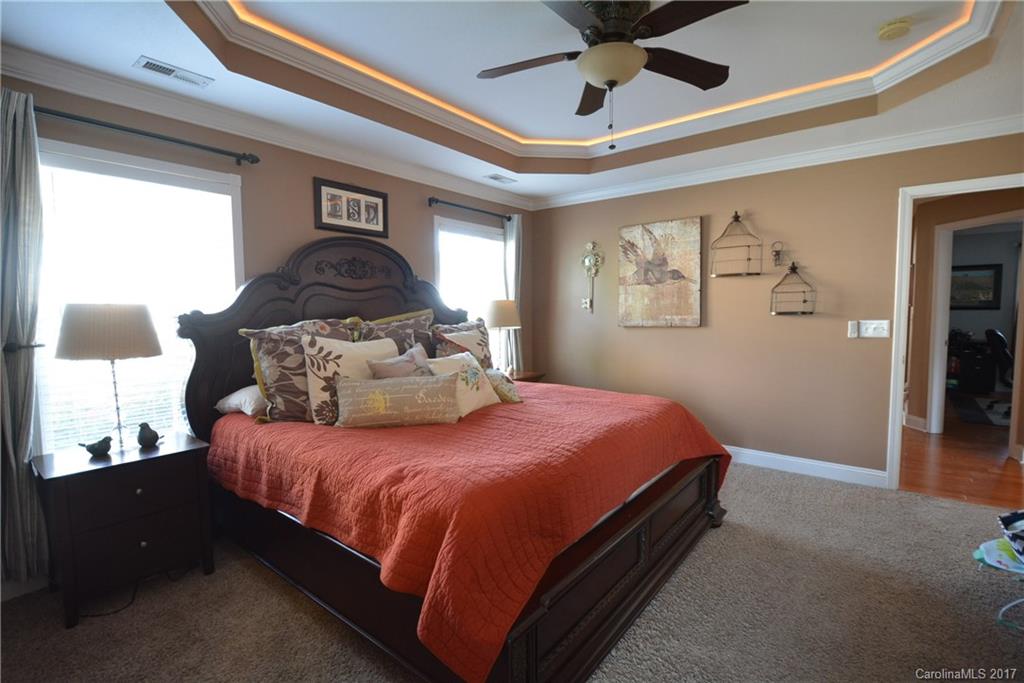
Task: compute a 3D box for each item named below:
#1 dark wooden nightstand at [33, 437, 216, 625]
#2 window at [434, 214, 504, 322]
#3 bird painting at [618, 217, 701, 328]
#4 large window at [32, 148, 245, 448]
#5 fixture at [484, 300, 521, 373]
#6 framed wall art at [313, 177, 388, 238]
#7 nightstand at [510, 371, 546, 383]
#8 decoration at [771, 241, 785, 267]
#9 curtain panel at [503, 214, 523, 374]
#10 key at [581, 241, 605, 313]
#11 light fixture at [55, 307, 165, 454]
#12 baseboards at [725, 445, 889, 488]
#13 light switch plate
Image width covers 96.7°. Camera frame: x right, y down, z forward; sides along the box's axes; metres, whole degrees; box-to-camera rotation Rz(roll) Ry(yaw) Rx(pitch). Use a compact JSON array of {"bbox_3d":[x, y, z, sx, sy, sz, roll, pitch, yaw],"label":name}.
[{"bbox_3d":[-1.793,0.827,2.139,0.410,0.625,0.560,3,6,39],"label":"dark wooden nightstand"},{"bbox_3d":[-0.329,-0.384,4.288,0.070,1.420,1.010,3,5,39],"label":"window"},{"bbox_3d":[1.307,-0.589,4.065,0.750,0.915,0.040,3,6,39],"label":"bird painting"},{"bbox_3d":[-1.913,-0.168,2.396,0.090,1.540,0.950,3,6,39],"label":"large window"},{"bbox_3d":[-0.102,-0.023,4.187,0.370,0.700,0.370,0,5,0],"label":"fixture"},{"bbox_3d":[-1.123,-0.943,3.263,0.025,0.340,0.585,3,5,39],"label":"framed wall art"},{"bbox_3d":[0.010,0.655,4.373,0.400,0.650,0.560,3,5,39],"label":"nightstand"},{"bbox_3d":[2.021,-0.668,3.467,0.085,0.190,0.050,3,6,39],"label":"decoration"},{"bbox_3d":[0.004,-0.206,4.560,0.110,2.100,0.270,3,5,39],"label":"curtain panel"},{"bbox_3d":[0.794,-0.626,4.476,0.205,0.700,0.045,3,6,39],"label":"key"},{"bbox_3d":[-1.821,0.175,2.087,0.365,0.690,0.365,3,5,39],"label":"light fixture"},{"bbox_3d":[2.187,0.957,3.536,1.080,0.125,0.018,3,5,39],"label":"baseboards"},{"bbox_3d":[2.537,-0.089,3.186,0.163,0.115,0.008,3,5,39],"label":"light switch plate"}]

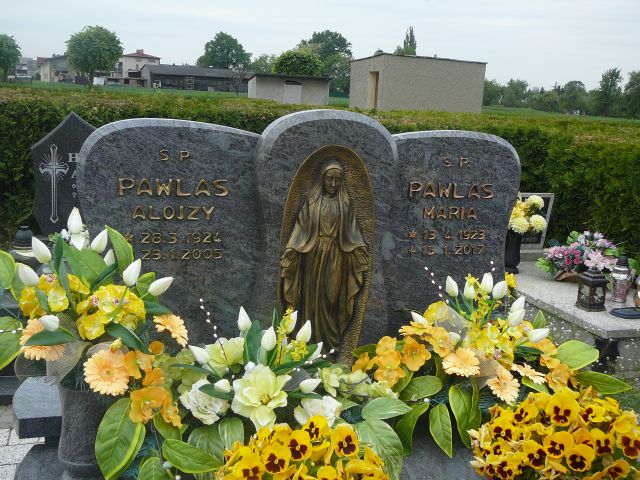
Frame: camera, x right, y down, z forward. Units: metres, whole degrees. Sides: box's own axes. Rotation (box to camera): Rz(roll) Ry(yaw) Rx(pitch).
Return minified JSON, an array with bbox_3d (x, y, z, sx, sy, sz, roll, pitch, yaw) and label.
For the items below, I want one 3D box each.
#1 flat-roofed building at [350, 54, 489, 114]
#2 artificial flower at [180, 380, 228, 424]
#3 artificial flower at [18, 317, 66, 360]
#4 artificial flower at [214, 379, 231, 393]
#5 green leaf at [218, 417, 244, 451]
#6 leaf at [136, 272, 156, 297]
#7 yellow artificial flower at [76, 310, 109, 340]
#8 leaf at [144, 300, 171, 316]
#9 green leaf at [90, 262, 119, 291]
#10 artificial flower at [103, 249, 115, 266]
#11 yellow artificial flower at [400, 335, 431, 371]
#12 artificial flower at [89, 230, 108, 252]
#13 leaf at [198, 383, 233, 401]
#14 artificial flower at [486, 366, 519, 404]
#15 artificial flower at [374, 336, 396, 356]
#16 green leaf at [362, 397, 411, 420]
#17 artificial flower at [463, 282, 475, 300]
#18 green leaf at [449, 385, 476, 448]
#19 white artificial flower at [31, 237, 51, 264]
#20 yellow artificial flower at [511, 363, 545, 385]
[{"bbox_3d":[4.579,-7.075,33.917,5.956,2.887,2.581,-5,14,-31],"label":"flat-roofed building"},{"bbox_3d":[-0.253,0.356,1.580,0.103,0.095,0.070,2,-3,6],"label":"artificial flower"},{"bbox_3d":[-0.635,0.225,1.650,0.103,0.100,0.035,2,12,-2],"label":"artificial flower"},{"bbox_3d":[-0.243,0.364,1.800,0.035,0.035,0.055,13,3,41],"label":"artificial flower"},{"bbox_3d":[-0.233,0.518,1.900,0.066,0.100,0.030,0,12,0],"label":"green leaf"},{"bbox_3d":[-0.425,0.112,1.770,0.045,0.066,0.028,5,12,-19],"label":"leaf"},{"bbox_3d":[-0.539,0.203,1.700,0.068,0.070,0.040,10,27,7],"label":"yellow artificial flower"},{"bbox_3d":[-0.413,0.173,1.820,0.070,0.040,0.045,-4,13,-16],"label":"leaf"},{"bbox_3d":[-0.538,0.094,1.800,0.028,0.095,0.030,47,6,12],"label":"green leaf"},{"bbox_3d":[-0.545,0.048,1.860,0.034,0.056,0.034,18,6,0],"label":"artificial flower"},{"bbox_3d":[0.272,0.323,2.040,0.082,0.092,0.040,-8,-15,7],"label":"yellow artificial flower"},{"bbox_3d":[-0.555,0.003,1.820,0.037,0.064,0.037,29,6,0],"label":"artificial flower"},{"bbox_3d":[-0.224,0.326,1.550,0.090,0.035,0.030,-7,15,-40],"label":"leaf"},{"bbox_3d":[0.502,0.400,1.980,0.088,0.102,0.045,7,17,-8],"label":"artificial flower"},{"bbox_3d":[0.186,0.298,2.020,0.060,0.056,0.035,3,12,1],"label":"artificial flower"},{"bbox_3d":[0.164,0.412,1.760,0.117,0.057,0.030,1,-26,0],"label":"green leaf"},{"bbox_3d":[0.442,0.152,2.130,0.034,0.058,0.034,3,12,0],"label":"artificial flower"},{"bbox_3d":[0.391,0.482,1.980,0.078,0.165,0.050,1,12,5],"label":"green leaf"},{"bbox_3d":[-0.653,0.025,1.690,0.036,0.066,0.036,-31,6,-9],"label":"white artificial flower"},{"bbox_3d":[0.590,0.381,2.040,0.100,0.032,0.100,29,18,0],"label":"yellow artificial flower"}]

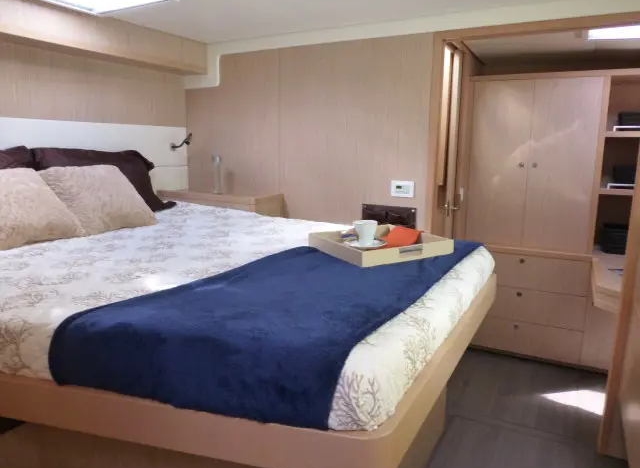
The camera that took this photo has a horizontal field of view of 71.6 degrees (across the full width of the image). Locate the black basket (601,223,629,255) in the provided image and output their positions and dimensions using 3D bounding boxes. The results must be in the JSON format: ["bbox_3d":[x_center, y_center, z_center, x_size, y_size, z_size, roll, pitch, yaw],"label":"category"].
[{"bbox_3d":[1.862,0.027,2.668,0.260,0.175,0.220,7,12,29],"label":"black basket"}]

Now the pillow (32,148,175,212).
[{"bbox_3d":[-1.043,-0.247,2.254,0.160,0.380,0.710,-20,1,28],"label":"pillow"}]

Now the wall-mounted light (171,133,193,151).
[{"bbox_3d":[-0.857,-0.565,2.737,0.130,0.105,0.055,5,12,25],"label":"wall-mounted light"}]

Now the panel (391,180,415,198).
[{"bbox_3d":[0.431,-0.230,2.300,0.120,0.083,0.018,5,12,25],"label":"panel"}]

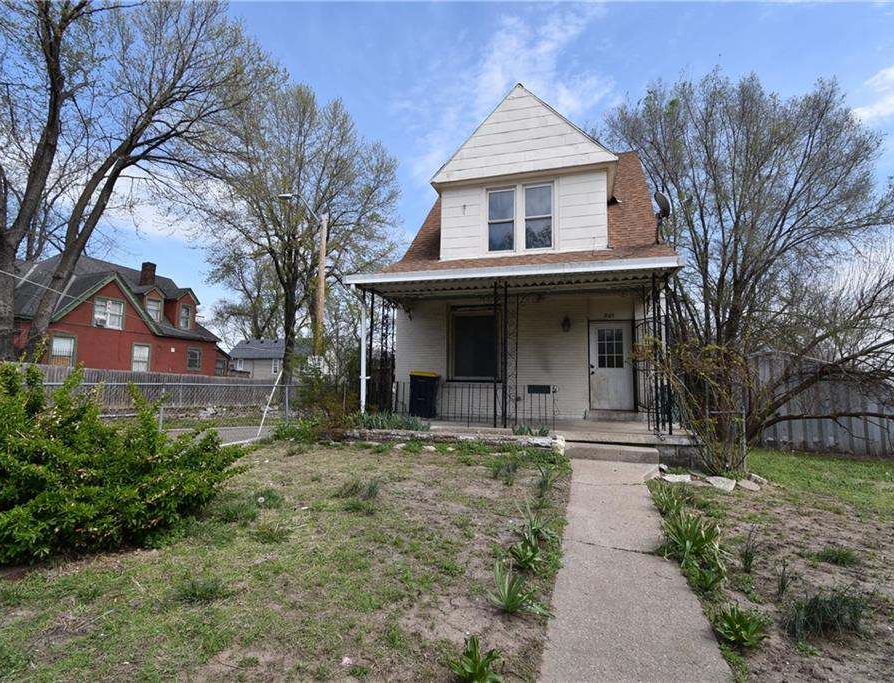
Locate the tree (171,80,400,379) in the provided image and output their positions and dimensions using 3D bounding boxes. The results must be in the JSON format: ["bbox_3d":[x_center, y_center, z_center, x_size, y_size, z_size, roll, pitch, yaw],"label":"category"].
[{"bbox_3d":[-8.519,-5.169,22.482,11.800,17.000,11.000,1,-6,0],"label":"tree"}]

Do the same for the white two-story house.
[{"bbox_3d":[1.954,-1.691,11.843,6.400,8.100,8.300,-1,-7,16],"label":"white two-story house"}]

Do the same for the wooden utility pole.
[{"bbox_3d":[-4.730,-0.888,15.858,0.290,7.850,0.290,1,-6,0],"label":"wooden utility pole"}]

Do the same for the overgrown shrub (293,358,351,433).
[{"bbox_3d":[-2.626,1.134,9.001,1.200,1.550,1.200,1,-6,0],"label":"overgrown shrub"}]

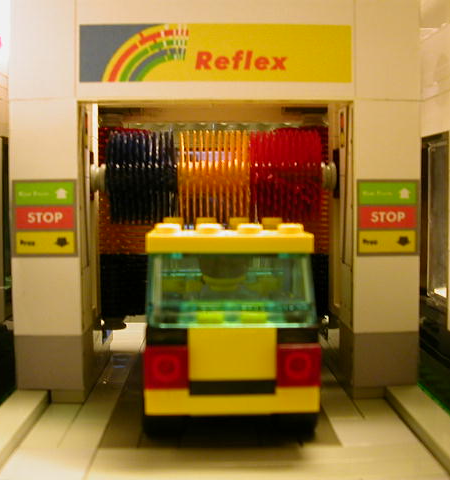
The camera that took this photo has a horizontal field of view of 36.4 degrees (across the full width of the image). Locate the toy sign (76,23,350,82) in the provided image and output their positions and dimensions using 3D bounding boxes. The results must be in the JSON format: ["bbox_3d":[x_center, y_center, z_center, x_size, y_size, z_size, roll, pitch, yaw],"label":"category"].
[{"bbox_3d":[-0.002,-0.043,0.158,0.063,0.013,0.002,0,4,-1],"label":"toy sign"}]

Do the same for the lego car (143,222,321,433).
[{"bbox_3d":[0.000,0.017,0.159,0.033,0.043,0.072,0,4,-2],"label":"lego car"}]

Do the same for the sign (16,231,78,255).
[{"bbox_3d":[-0.042,0.001,0.160,0.014,0.006,0.002,0,4,-1],"label":"sign"}]

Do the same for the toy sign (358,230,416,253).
[{"bbox_3d":[0.038,0.001,0.162,0.014,0.005,0.002,0,4,-1],"label":"toy sign"}]

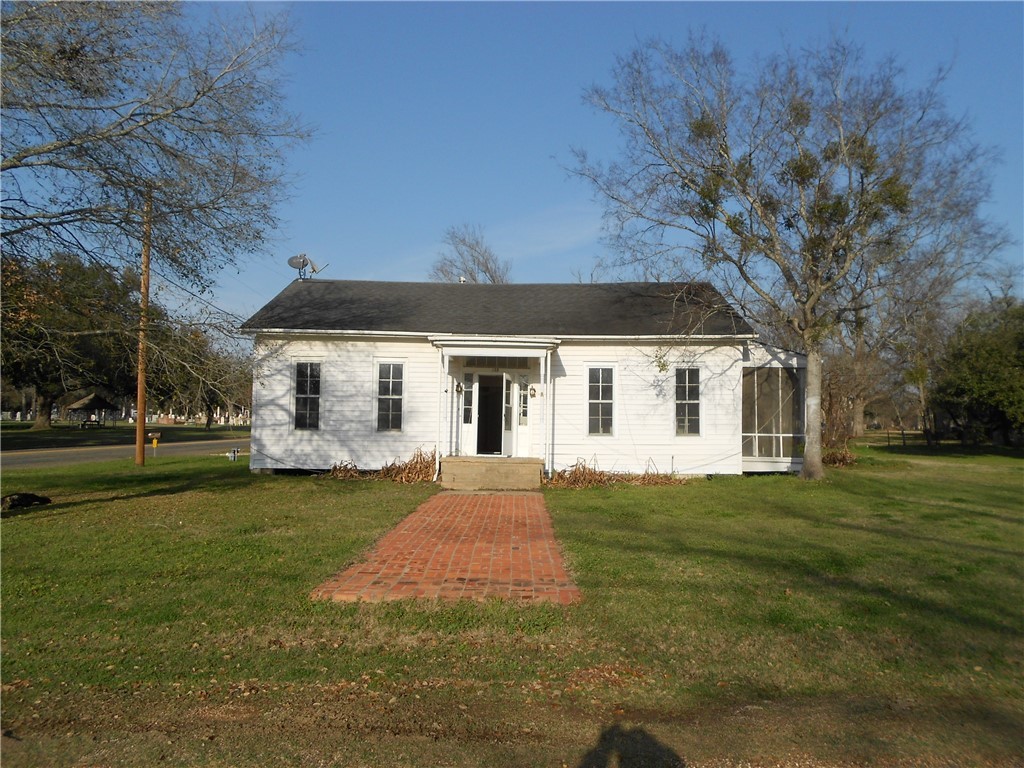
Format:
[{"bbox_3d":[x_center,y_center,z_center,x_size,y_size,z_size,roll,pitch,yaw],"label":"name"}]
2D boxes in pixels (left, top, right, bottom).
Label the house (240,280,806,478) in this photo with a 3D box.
[{"bbox_3d":[0.601,-0.303,23.141,14.400,5.800,11.000,1,-3,1],"label":"house"}]

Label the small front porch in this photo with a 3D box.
[{"bbox_3d":[-0.431,2.084,18.073,2.330,0.680,1.900,1,-3,1],"label":"small front porch"}]

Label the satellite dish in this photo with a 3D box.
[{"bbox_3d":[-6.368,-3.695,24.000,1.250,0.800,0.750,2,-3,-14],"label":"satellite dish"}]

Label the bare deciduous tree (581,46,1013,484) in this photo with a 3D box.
[{"bbox_3d":[6.760,-3.131,18.807,10.200,10.800,9.600,1,-3,1],"label":"bare deciduous tree"}]

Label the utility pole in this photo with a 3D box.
[{"bbox_3d":[-11.331,-1.764,23.760,0.290,8.600,0.290,1,-3,1],"label":"utility pole"}]

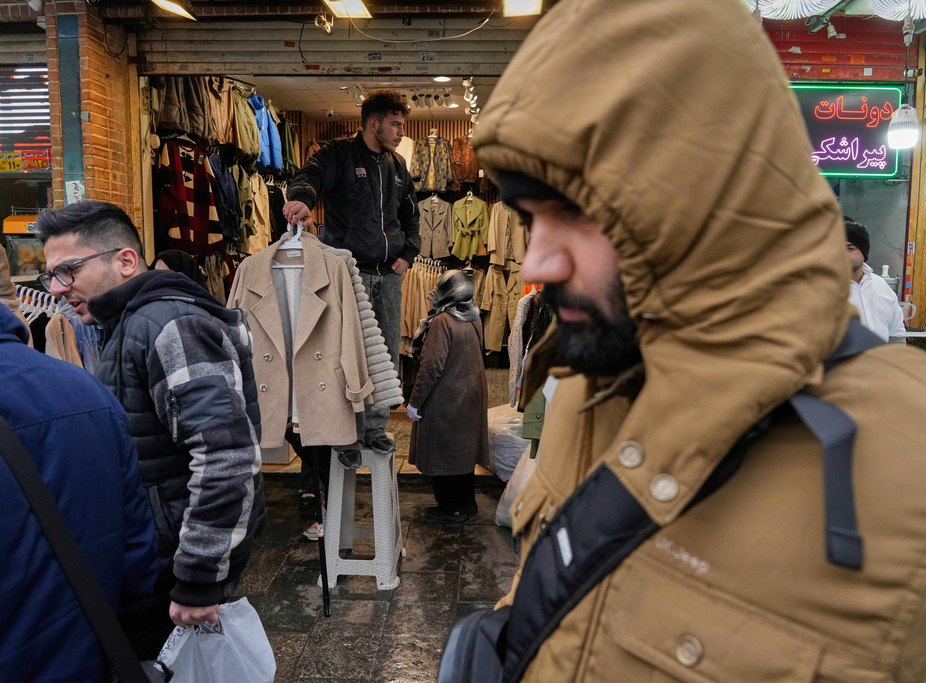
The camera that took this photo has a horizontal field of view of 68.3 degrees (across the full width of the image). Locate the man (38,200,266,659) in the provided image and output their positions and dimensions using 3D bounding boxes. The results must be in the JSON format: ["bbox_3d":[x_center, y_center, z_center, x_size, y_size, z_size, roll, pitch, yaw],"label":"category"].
[{"bbox_3d":[-0.660,0.495,1.560,0.480,1.640,0.540,-1,4,-17],"label":"man"}]

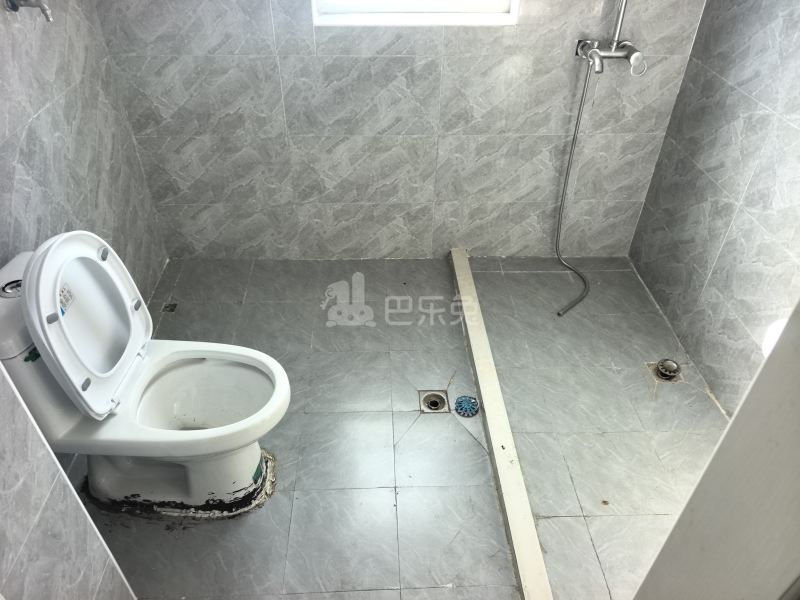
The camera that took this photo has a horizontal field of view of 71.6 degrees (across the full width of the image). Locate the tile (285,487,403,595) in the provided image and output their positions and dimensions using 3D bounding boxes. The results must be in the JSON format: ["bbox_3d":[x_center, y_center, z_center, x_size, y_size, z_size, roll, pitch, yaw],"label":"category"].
[{"bbox_3d":[-0.152,0.650,1.510,0.297,0.010,0.297,-1,38,-3],"label":"tile"}]

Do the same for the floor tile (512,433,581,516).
[{"bbox_3d":[0.456,0.541,1.720,0.144,0.010,0.300,-1,39,-3],"label":"floor tile"}]

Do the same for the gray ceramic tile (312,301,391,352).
[{"bbox_3d":[-0.193,0.107,2.200,0.298,0.010,0.292,-1,38,-2],"label":"gray ceramic tile"}]

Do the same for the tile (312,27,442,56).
[{"bbox_3d":[-0.075,-0.959,2.054,0.468,0.102,0.010,-1,37,-2],"label":"tile"}]

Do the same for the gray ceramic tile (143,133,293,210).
[{"bbox_3d":[-0.753,-0.531,2.288,0.600,0.303,0.010,-1,38,-3],"label":"gray ceramic tile"}]

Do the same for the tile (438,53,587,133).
[{"bbox_3d":[0.451,-0.797,2.173,0.590,0.305,0.010,-1,39,-3],"label":"tile"}]

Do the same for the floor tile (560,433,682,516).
[{"bbox_3d":[0.653,0.517,1.671,0.291,0.010,0.291,-1,37,-2],"label":"floor tile"}]

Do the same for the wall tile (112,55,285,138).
[{"bbox_3d":[-0.748,-0.770,2.102,0.600,0.302,0.010,-1,38,-3],"label":"wall tile"}]

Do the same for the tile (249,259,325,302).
[{"bbox_3d":[-0.505,-0.083,2.438,0.298,0.010,0.313,-1,38,-2],"label":"tile"}]

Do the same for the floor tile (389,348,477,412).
[{"bbox_3d":[0.118,0.283,2.028,0.300,0.010,0.300,-1,39,-3],"label":"floor tile"}]

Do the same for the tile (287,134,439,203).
[{"bbox_3d":[-0.147,-0.548,2.336,0.599,0.305,0.010,-1,39,-3],"label":"tile"}]

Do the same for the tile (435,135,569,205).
[{"bbox_3d":[0.454,-0.554,2.349,0.600,0.303,0.010,-1,38,-3],"label":"tile"}]

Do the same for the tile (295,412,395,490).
[{"bbox_3d":[-0.167,0.468,1.744,0.297,0.010,0.297,-1,38,-3],"label":"tile"}]

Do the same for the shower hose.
[{"bbox_3d":[0.735,-0.428,2.176,0.219,0.903,0.400,-1,37,-2],"label":"shower hose"}]

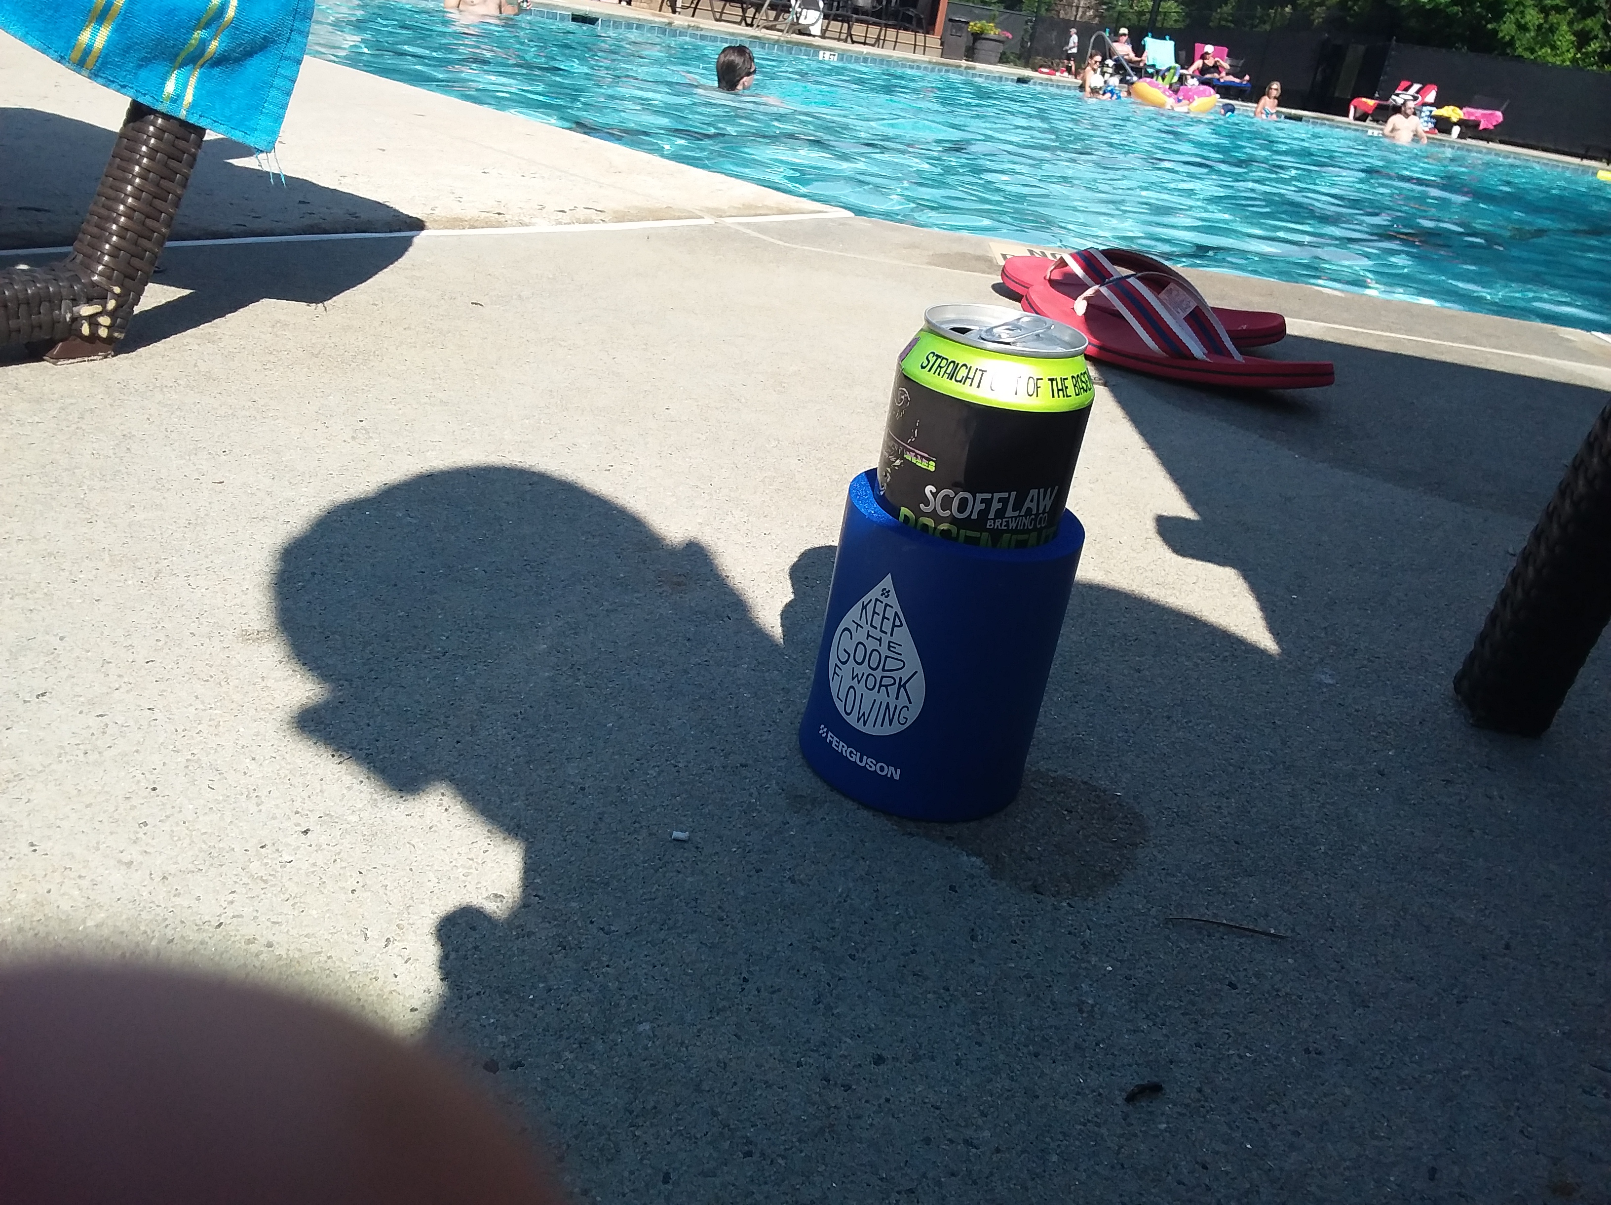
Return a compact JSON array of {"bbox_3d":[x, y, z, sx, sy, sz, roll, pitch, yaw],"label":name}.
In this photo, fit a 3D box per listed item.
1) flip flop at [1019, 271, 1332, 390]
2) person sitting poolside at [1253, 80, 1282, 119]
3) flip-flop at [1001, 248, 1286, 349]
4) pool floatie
[{"bbox_3d":[0.320,-0.242,1.108,0.285,0.072,0.105,27,31,32],"label":"flip flop"},{"bbox_3d":[7.297,-7.599,20.189,0.450,1.450,0.350,14,25,10],"label":"person sitting poolside"},{"bbox_3d":[0.339,-0.320,1.270,0.287,0.068,0.105,23,29,26],"label":"flip-flop"},{"bbox_3d":[5.341,-7.337,18.200,1.150,0.360,1.100,7,25,-3],"label":"pool floatie"}]

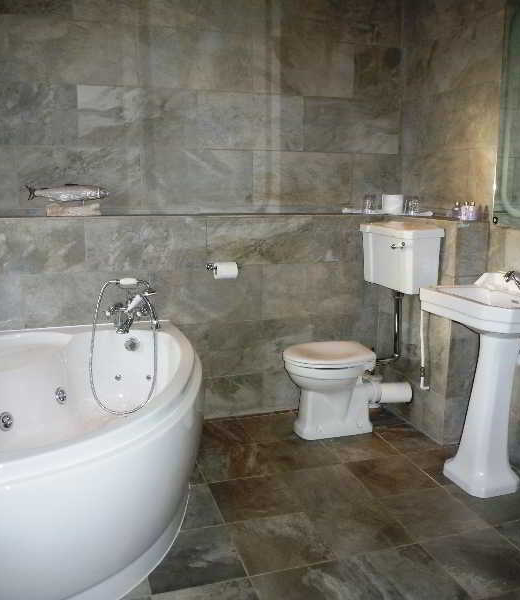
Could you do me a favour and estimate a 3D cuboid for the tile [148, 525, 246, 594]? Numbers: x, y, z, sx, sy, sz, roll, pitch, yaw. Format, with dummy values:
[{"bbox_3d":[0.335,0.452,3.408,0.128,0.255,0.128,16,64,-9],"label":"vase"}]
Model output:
[{"bbox_3d":[-0.224,0.869,1.874,0.302,0.015,0.302,-3,10,-16],"label":"tile"}]

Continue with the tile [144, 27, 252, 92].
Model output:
[{"bbox_3d":[-0.323,-1.232,2.857,0.597,0.297,0.012,-3,11,-17],"label":"tile"}]

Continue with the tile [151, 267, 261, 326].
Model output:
[{"bbox_3d":[-0.273,-0.023,2.910,0.597,0.302,0.012,-3,11,-17],"label":"tile"}]

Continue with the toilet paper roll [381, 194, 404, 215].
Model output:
[{"bbox_3d":[0.751,-0.540,3.139,0.113,0.105,0.113,-3,11,-17],"label":"toilet paper roll"}]

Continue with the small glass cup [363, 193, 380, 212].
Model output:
[{"bbox_3d":[0.632,-0.551,3.143,0.080,0.100,0.080,0,10,0],"label":"small glass cup"}]

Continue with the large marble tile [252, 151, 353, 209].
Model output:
[{"bbox_3d":[0.246,-0.689,3.171,0.600,0.300,0.015,-3,10,-16],"label":"large marble tile"}]

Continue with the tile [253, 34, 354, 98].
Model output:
[{"bbox_3d":[0.244,-1.283,3.066,0.600,0.300,0.015,-3,10,-16],"label":"tile"}]

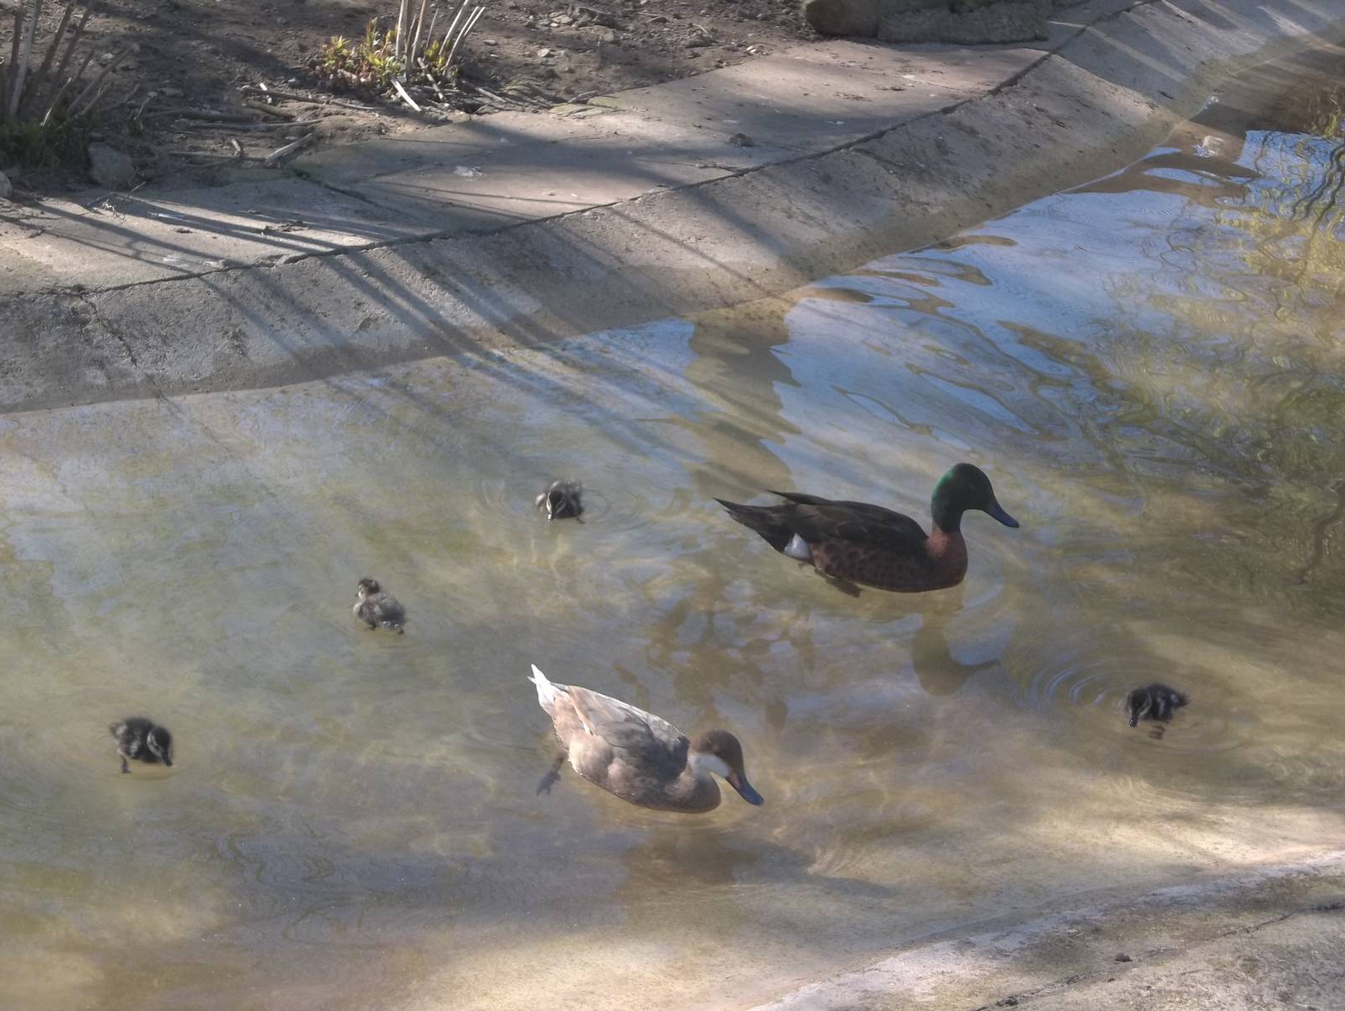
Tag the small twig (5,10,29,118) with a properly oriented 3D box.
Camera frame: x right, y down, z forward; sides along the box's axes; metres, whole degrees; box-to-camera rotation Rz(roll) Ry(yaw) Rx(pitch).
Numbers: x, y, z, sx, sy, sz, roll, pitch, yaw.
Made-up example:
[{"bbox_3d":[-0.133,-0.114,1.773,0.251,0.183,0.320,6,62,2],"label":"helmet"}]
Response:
[{"bbox_3d":[-1.004,-0.675,5.117,0.012,0.178,0.012,11,24,-3],"label":"small twig"}]

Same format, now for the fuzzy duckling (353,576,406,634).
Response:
[{"bbox_3d":[-0.347,0.119,3.967,0.072,0.062,0.047,5,24,2],"label":"fuzzy duckling"}]

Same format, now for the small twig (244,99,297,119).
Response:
[{"bbox_3d":[-0.631,-0.621,5.254,0.096,0.014,0.014,15,26,23],"label":"small twig"}]

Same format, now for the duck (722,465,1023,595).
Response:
[{"bbox_3d":[0.240,0.021,4.165,0.372,0.178,0.135,6,24,4],"label":"duck"}]

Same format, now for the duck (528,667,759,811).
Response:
[{"bbox_3d":[-0.029,0.250,3.656,0.320,0.138,0.138,20,28,31],"label":"duck"}]

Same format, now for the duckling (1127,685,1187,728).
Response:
[{"bbox_3d":[0.565,0.233,3.890,0.080,0.047,0.052,-10,28,-29],"label":"duckling"}]

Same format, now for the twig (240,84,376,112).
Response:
[{"bbox_3d":[-0.578,-0.646,5.319,0.224,0.014,0.016,10,25,12],"label":"twig"}]

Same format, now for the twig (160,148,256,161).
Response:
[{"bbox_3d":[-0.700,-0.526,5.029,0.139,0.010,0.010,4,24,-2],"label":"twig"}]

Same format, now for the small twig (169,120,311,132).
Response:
[{"bbox_3d":[-0.665,-0.587,5.173,0.216,0.013,0.016,-3,25,-17],"label":"small twig"}]

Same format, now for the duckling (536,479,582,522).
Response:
[{"bbox_3d":[-0.145,-0.003,4.294,0.055,0.047,0.078,14,26,20],"label":"duckling"}]

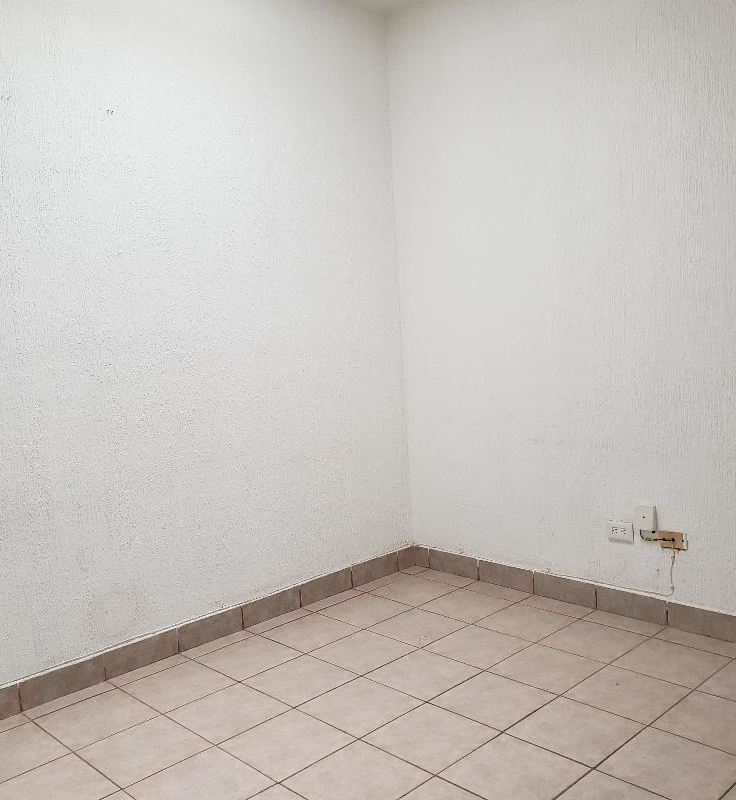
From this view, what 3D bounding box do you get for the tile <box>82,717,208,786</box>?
[{"bbox_3d":[-0.732,1.148,2.621,0.328,0.010,0.328,-8,7,-43],"label":"tile"}]

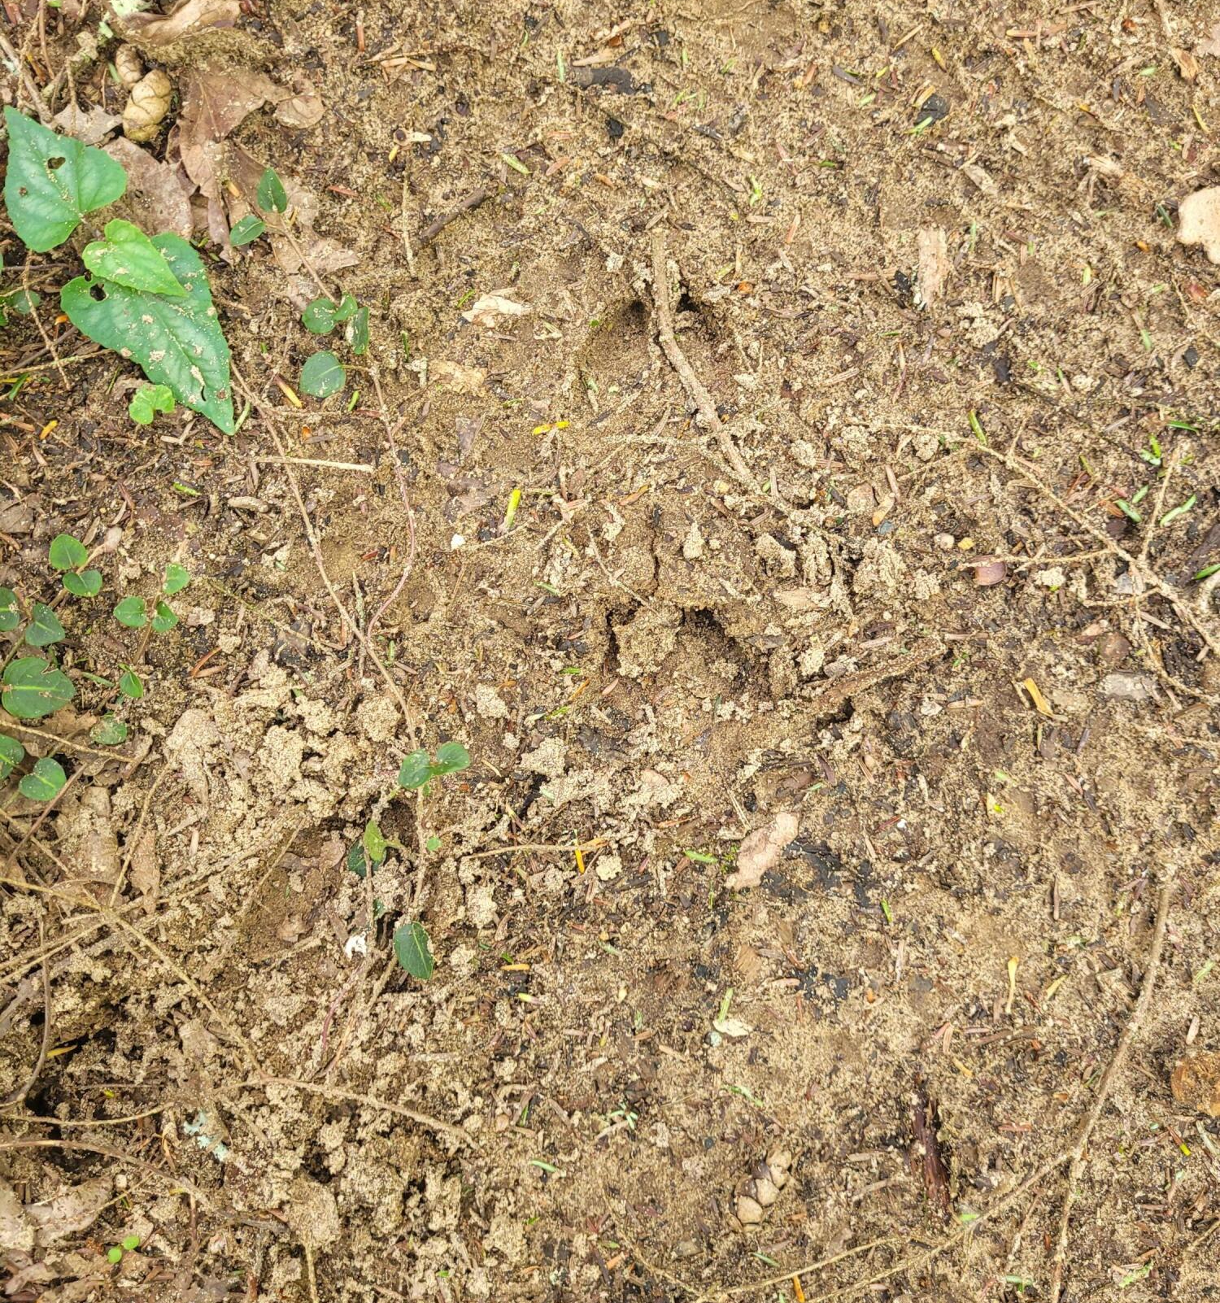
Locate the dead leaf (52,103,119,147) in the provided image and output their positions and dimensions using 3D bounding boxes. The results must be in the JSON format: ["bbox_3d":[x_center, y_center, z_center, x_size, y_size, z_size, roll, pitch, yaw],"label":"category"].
[{"bbox_3d":[-0.224,-0.226,0.522,0.030,0.007,0.020,-7,78,-1],"label":"dead leaf"}]

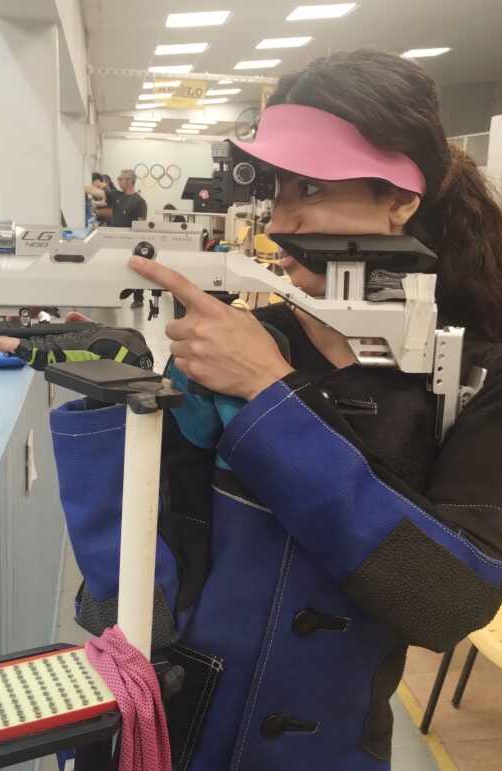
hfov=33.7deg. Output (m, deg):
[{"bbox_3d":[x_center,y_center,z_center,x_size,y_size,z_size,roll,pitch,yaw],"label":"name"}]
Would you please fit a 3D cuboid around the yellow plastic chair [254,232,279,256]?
[{"bbox_3d":[0.173,-1.702,11.713,0.500,0.805,0.530,2,13,4],"label":"yellow plastic chair"}]

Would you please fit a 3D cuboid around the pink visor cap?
[{"bbox_3d":[0.078,-0.253,0.890,0.215,0.090,0.175,7,20,-15],"label":"pink visor cap"}]

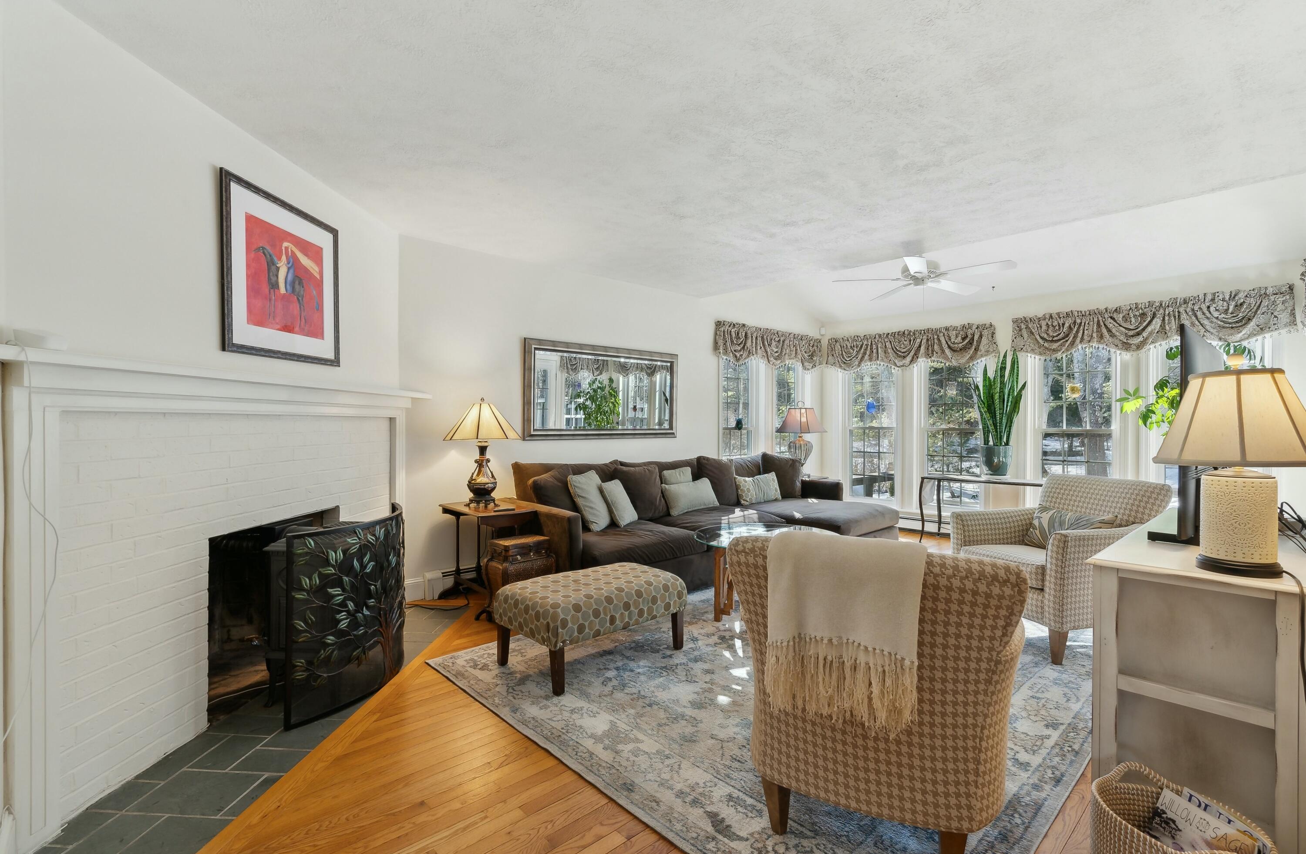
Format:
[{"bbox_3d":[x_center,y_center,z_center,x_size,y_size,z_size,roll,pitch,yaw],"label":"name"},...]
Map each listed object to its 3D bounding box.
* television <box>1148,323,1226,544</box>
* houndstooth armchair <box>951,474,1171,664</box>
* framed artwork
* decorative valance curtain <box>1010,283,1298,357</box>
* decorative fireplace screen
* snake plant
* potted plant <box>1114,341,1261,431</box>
[{"bbox_3d":[1.904,0.041,1.995,1.103,0.662,0.220,0,0,-42],"label":"television"},{"bbox_3d":[2.285,0.742,3.318,0.820,0.860,0.730,0,0,-17],"label":"houndstooth armchair"},{"bbox_3d":[-1.734,-0.687,2.758,0.035,0.745,0.790,0,0,3],"label":"framed artwork"},{"bbox_3d":[4.206,-0.861,5.078,0.150,0.460,1.930,0,0,-42],"label":"decorative valance curtain"},{"bbox_3d":[-1.340,0.797,2.736,0.200,0.756,0.980,0,0,-1],"label":"decorative fireplace screen"},{"bbox_3d":[3.306,-0.249,5.533,0.460,0.940,0.500,0,0,-42],"label":"snake plant"},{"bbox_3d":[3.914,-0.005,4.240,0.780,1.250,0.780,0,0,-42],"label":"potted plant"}]

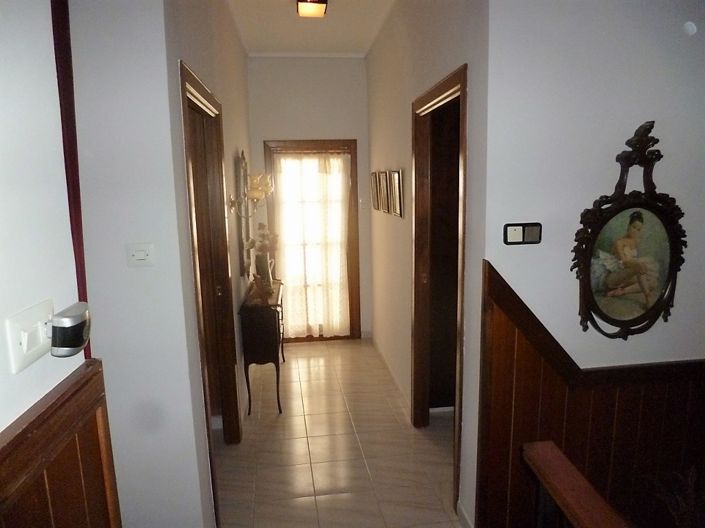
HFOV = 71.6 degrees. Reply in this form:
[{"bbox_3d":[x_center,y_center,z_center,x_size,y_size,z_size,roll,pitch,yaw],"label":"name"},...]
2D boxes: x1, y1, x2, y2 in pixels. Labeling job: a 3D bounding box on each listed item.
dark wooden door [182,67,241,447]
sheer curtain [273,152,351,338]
[{"bbox_3d":[-0.722,0.214,2.486,0.070,2.030,0.890,-2,9,-6],"label":"dark wooden door"},{"bbox_3d":[-0.383,-0.149,4.942,0.740,1.890,0.070,-2,9,-9],"label":"sheer curtain"}]

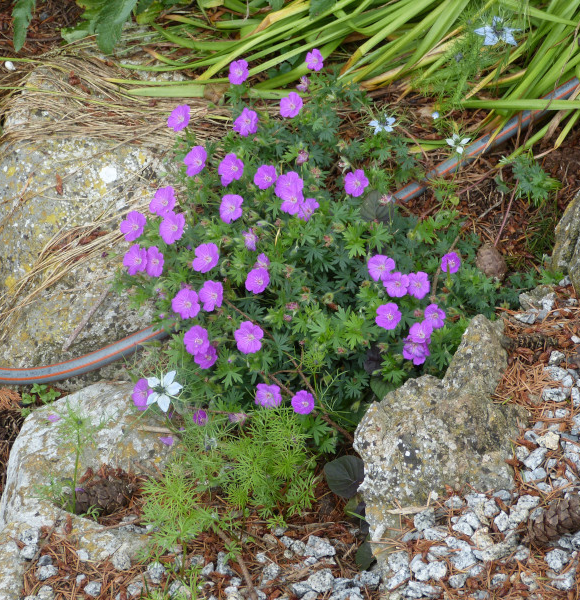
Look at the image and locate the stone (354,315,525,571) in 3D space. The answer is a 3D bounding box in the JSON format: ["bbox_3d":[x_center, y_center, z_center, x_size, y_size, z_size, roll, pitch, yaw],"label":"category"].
[{"bbox_3d":[0.159,0.153,2.670,0.180,0.190,0.190,0,38,0],"label":"stone"}]

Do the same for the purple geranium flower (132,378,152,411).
[{"bbox_3d":[-0.159,0.103,2.740,0.033,0.033,0.011,-4,-7,37],"label":"purple geranium flower"}]

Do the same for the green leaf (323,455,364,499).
[{"bbox_3d":[0.058,0.186,2.660,0.047,0.010,0.047,10,63,19],"label":"green leaf"}]

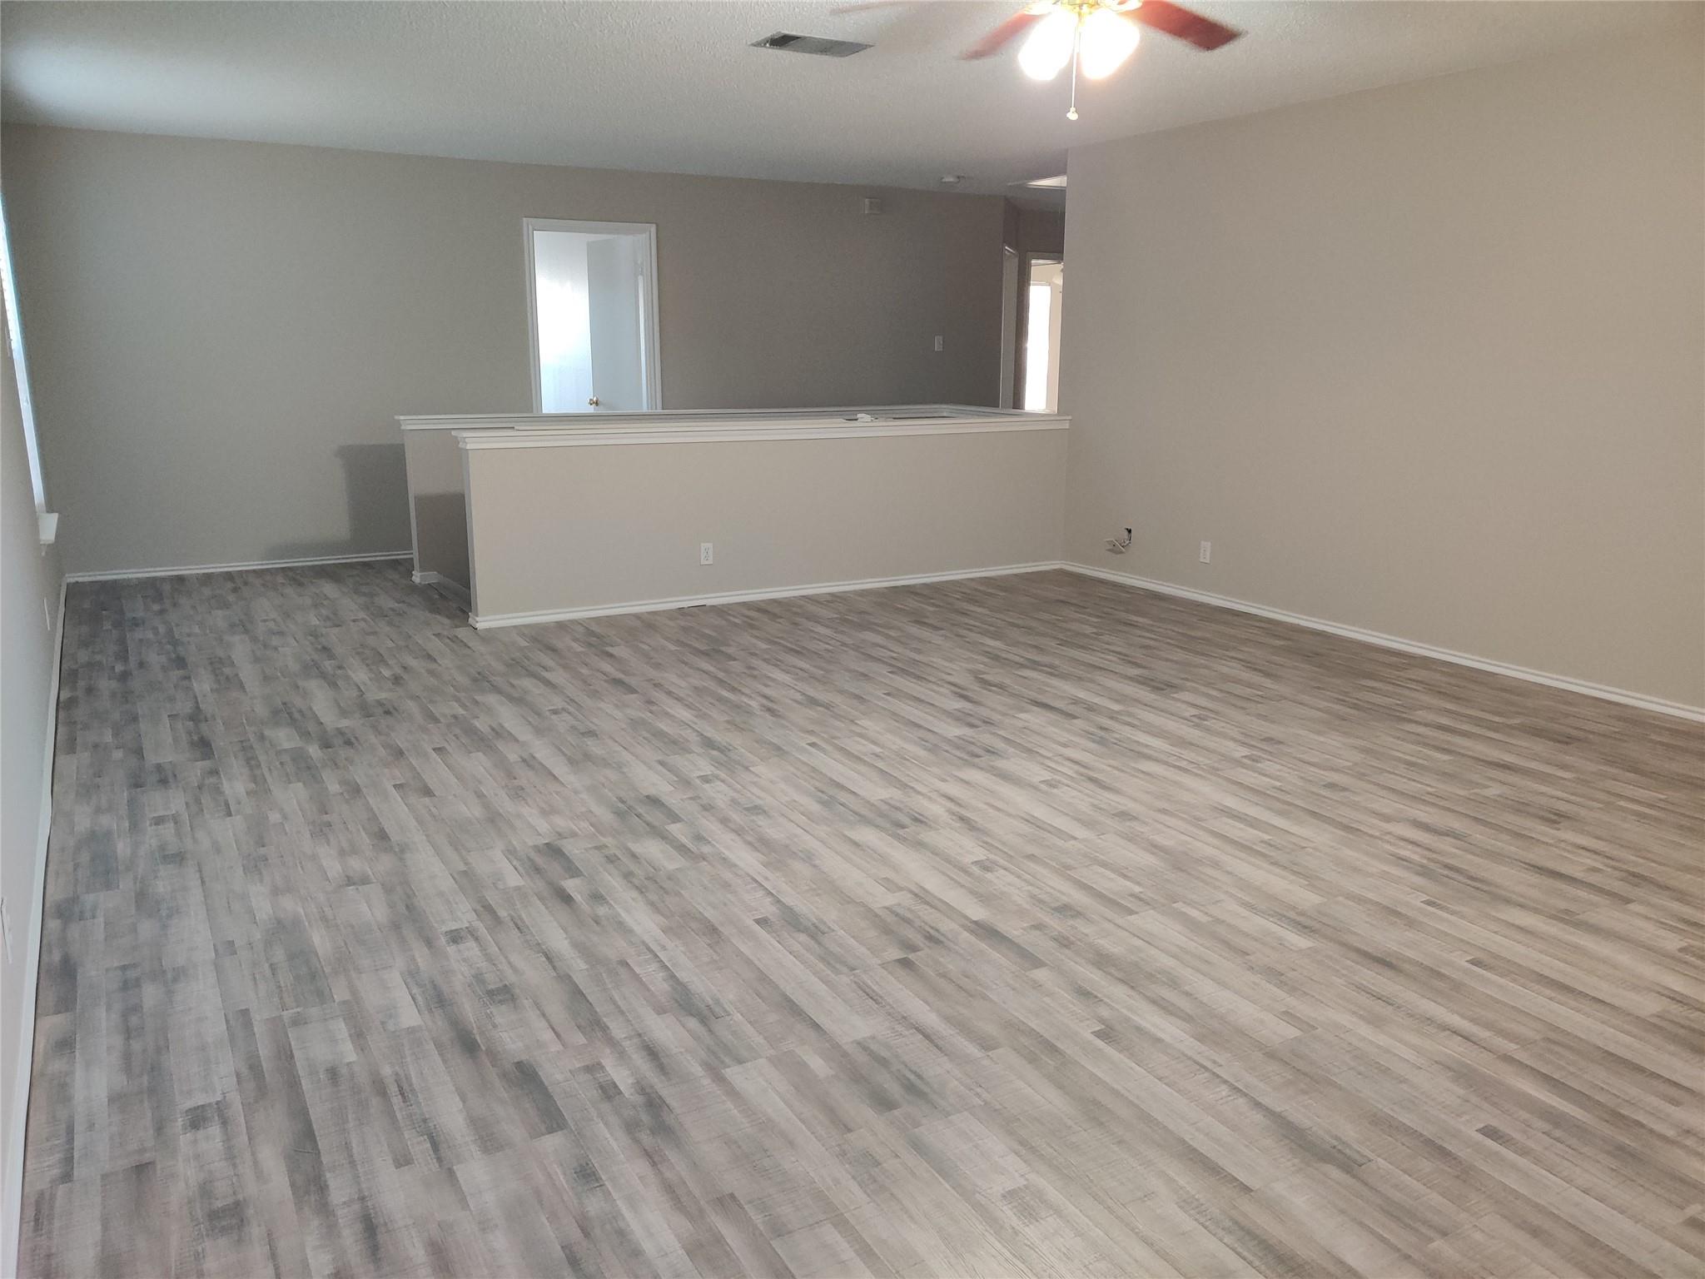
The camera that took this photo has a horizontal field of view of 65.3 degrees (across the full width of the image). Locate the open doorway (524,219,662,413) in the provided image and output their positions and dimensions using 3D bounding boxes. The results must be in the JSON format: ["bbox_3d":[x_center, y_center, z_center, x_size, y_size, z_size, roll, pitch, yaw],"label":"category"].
[{"bbox_3d":[-1.718,-1.689,8.890,0.880,2.104,0.130,-7,14,-29],"label":"open doorway"}]

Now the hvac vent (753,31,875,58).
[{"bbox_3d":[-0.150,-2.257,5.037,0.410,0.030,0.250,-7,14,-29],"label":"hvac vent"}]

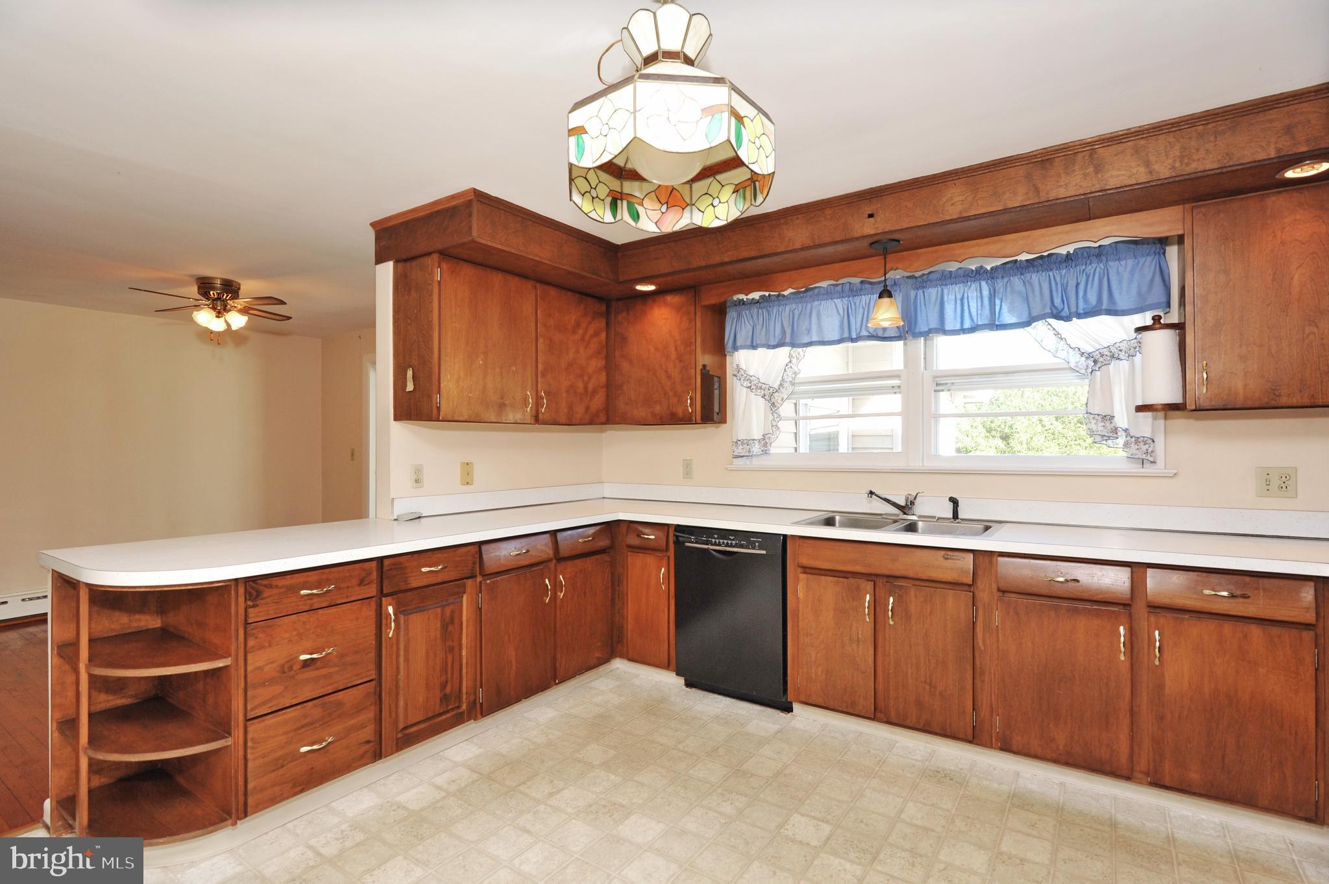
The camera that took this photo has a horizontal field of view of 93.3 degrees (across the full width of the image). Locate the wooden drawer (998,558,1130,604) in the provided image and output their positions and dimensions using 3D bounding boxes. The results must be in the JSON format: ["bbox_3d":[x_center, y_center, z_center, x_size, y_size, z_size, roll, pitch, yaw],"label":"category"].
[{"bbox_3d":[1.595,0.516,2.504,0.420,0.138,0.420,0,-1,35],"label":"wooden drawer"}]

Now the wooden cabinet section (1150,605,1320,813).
[{"bbox_3d":[1.962,0.872,2.231,0.403,0.573,0.500,-1,-1,35],"label":"wooden cabinet section"}]

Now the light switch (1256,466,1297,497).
[{"bbox_3d":[2.473,0.165,2.531,0.119,0.123,0.010,0,-1,33],"label":"light switch"}]

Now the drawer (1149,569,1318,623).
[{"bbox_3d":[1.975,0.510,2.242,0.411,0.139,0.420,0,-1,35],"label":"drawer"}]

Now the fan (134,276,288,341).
[{"bbox_3d":[-2.926,-0.862,4.113,1.050,0.410,1.050,0,-1,35],"label":"fan"}]

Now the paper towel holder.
[{"bbox_3d":[2.033,-0.322,2.583,0.154,0.398,0.146,0,-1,35],"label":"paper towel holder"}]

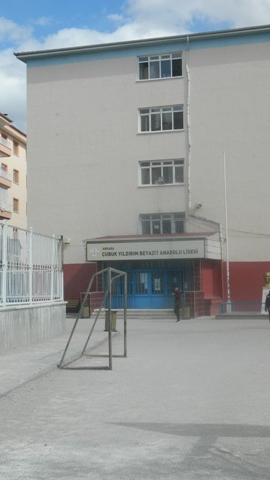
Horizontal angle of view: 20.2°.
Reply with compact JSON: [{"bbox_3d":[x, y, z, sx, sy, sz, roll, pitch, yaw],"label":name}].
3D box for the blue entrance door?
[{"bbox_3d":[1.207,2.735,42.567,3.153,2.246,0.150,-2,-3,17],"label":"blue entrance door"}]

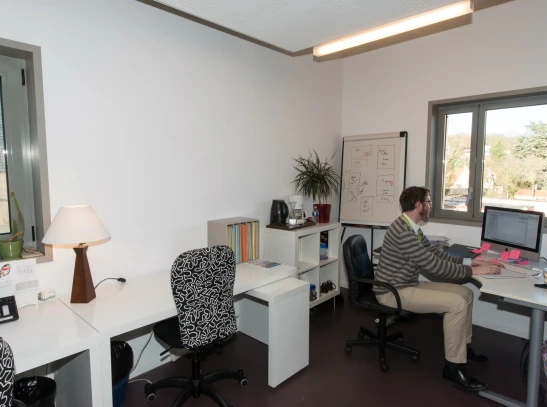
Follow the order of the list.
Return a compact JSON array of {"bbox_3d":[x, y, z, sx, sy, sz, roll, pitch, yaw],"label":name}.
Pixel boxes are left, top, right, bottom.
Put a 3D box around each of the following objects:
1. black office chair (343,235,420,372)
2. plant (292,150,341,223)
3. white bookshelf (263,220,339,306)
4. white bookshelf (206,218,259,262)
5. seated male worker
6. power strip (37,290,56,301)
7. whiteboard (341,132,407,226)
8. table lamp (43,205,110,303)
[{"bbox_3d":[0.882,0.761,2.956,0.620,0.970,0.610,3,6,25],"label":"black office chair"},{"bbox_3d":[0.481,-0.167,3.714,0.480,0.760,0.490,6,8,43],"label":"plant"},{"bbox_3d":[0.318,0.651,3.684,0.390,0.857,0.775,6,8,43],"label":"white bookshelf"},{"bbox_3d":[-0.336,0.321,3.049,0.240,0.340,0.370,6,8,43],"label":"white bookshelf"},{"bbox_3d":[1.230,0.569,2.791,0.930,1.380,0.540,2,6,18],"label":"seated male worker"},{"bbox_3d":[-1.347,0.552,2.122,0.050,0.050,0.115,6,8,43],"label":"power strip"},{"bbox_3d":[1.041,-0.235,3.787,0.720,0.980,0.060,6,5,43],"label":"whiteboard"},{"bbox_3d":[-1.129,0.301,2.080,0.350,0.560,0.350,6,8,43],"label":"table lamp"}]

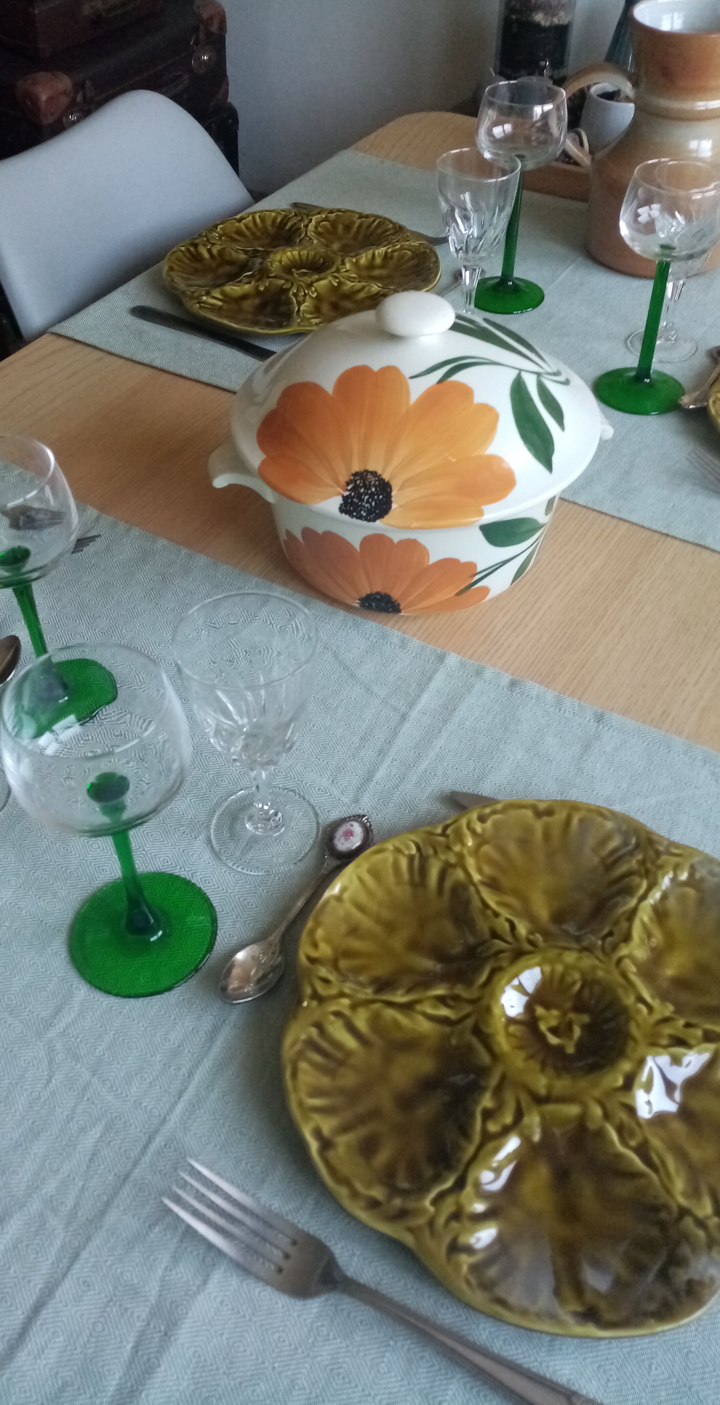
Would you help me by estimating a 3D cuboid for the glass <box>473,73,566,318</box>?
[{"bbox_3d":[0.135,-0.435,0.916,0.078,0.168,0.078,1,47,-1],"label":"glass"}]

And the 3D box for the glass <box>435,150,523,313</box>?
[{"bbox_3d":[0.092,-0.373,0.876,0.065,0.140,0.065,1,47,-1],"label":"glass"}]

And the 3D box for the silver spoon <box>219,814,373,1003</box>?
[{"bbox_3d":[-0.030,0.099,0.525,0.028,0.016,0.128,27,52,22],"label":"silver spoon"}]

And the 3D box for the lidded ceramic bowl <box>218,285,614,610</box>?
[{"bbox_3d":[0.034,-0.174,0.669,0.267,0.175,0.232,-10,48,-10],"label":"lidded ceramic bowl"}]

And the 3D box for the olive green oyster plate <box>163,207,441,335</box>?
[{"bbox_3d":[-0.053,-0.402,0.979,0.253,0.026,0.253,1,47,-1],"label":"olive green oyster plate"}]

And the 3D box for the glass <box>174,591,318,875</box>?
[{"bbox_3d":[-0.050,0.020,0.512,0.065,0.140,0.065,1,47,-1],"label":"glass"}]

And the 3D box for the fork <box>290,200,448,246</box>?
[{"bbox_3d":[0.018,-0.485,1.072,0.205,0.020,0.025,22,51,19],"label":"fork"}]

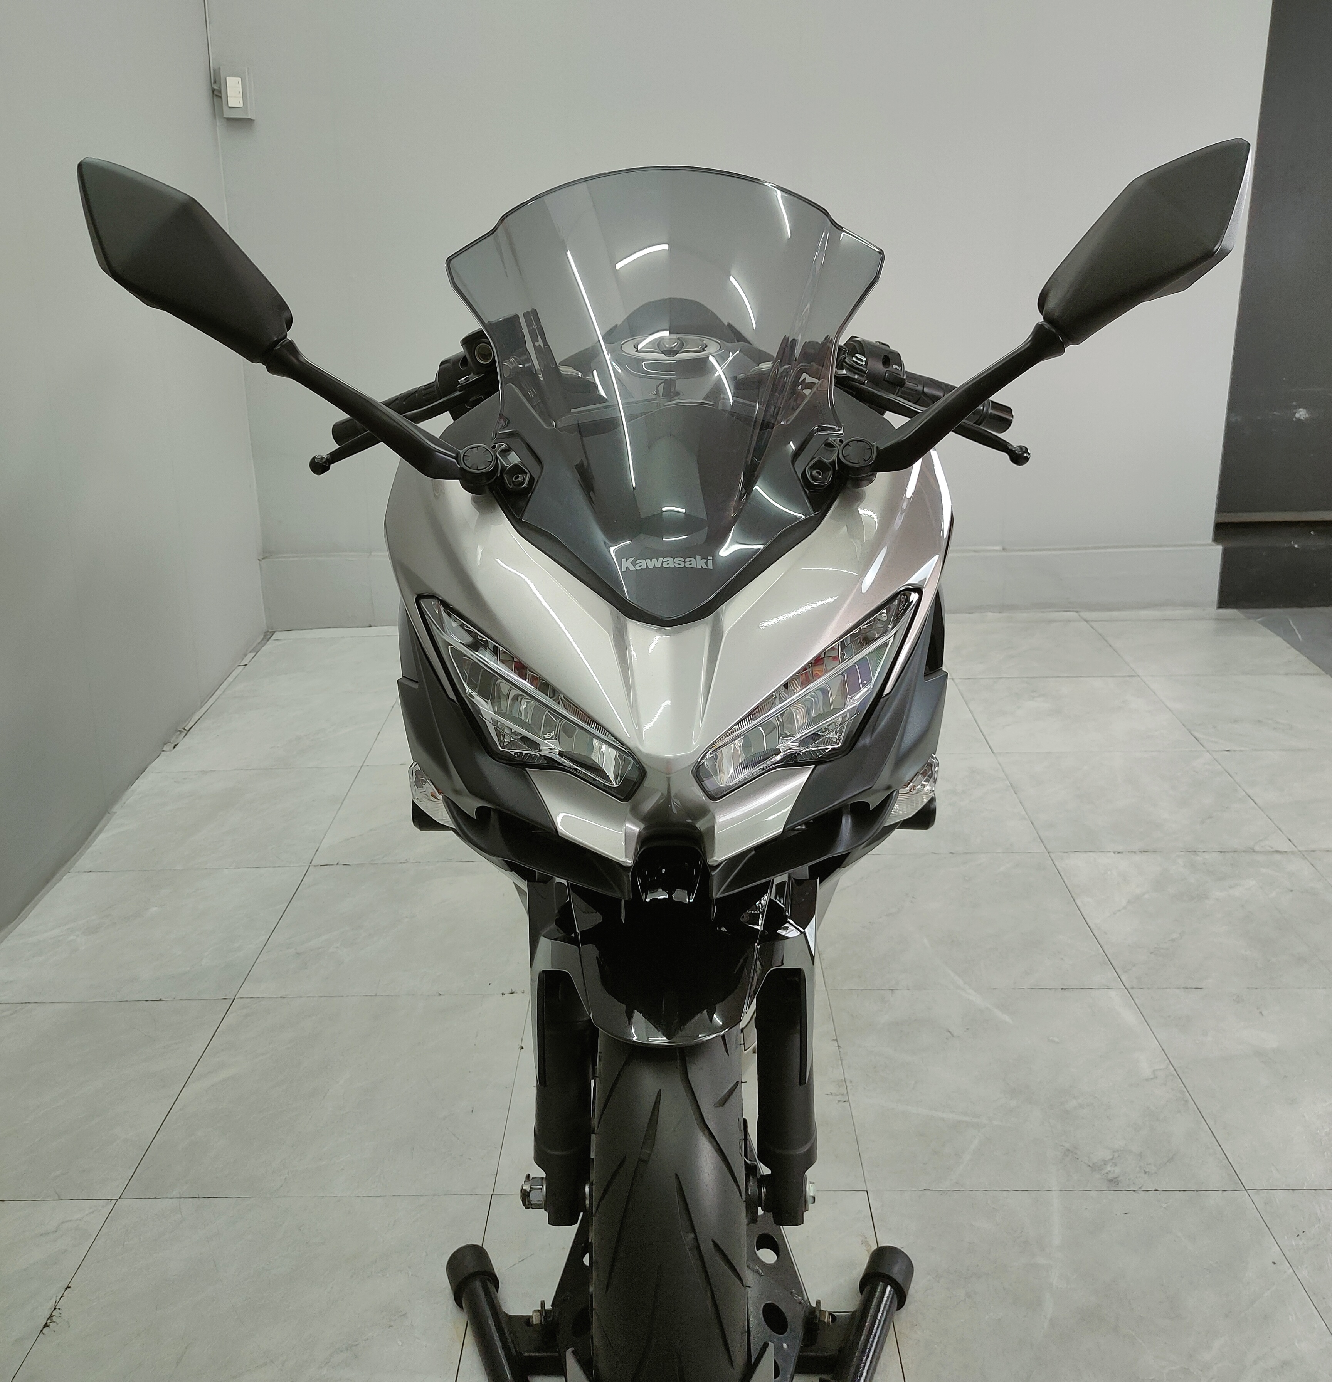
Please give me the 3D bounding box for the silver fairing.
[{"bbox_3d":[0.004,-0.038,1.331,0.475,0.275,0.420,-1,17,1],"label":"silver fairing"}]

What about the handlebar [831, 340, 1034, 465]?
[{"bbox_3d":[0.257,-0.281,1.579,0.205,0.125,0.190,-1,17,1],"label":"handlebar"}]

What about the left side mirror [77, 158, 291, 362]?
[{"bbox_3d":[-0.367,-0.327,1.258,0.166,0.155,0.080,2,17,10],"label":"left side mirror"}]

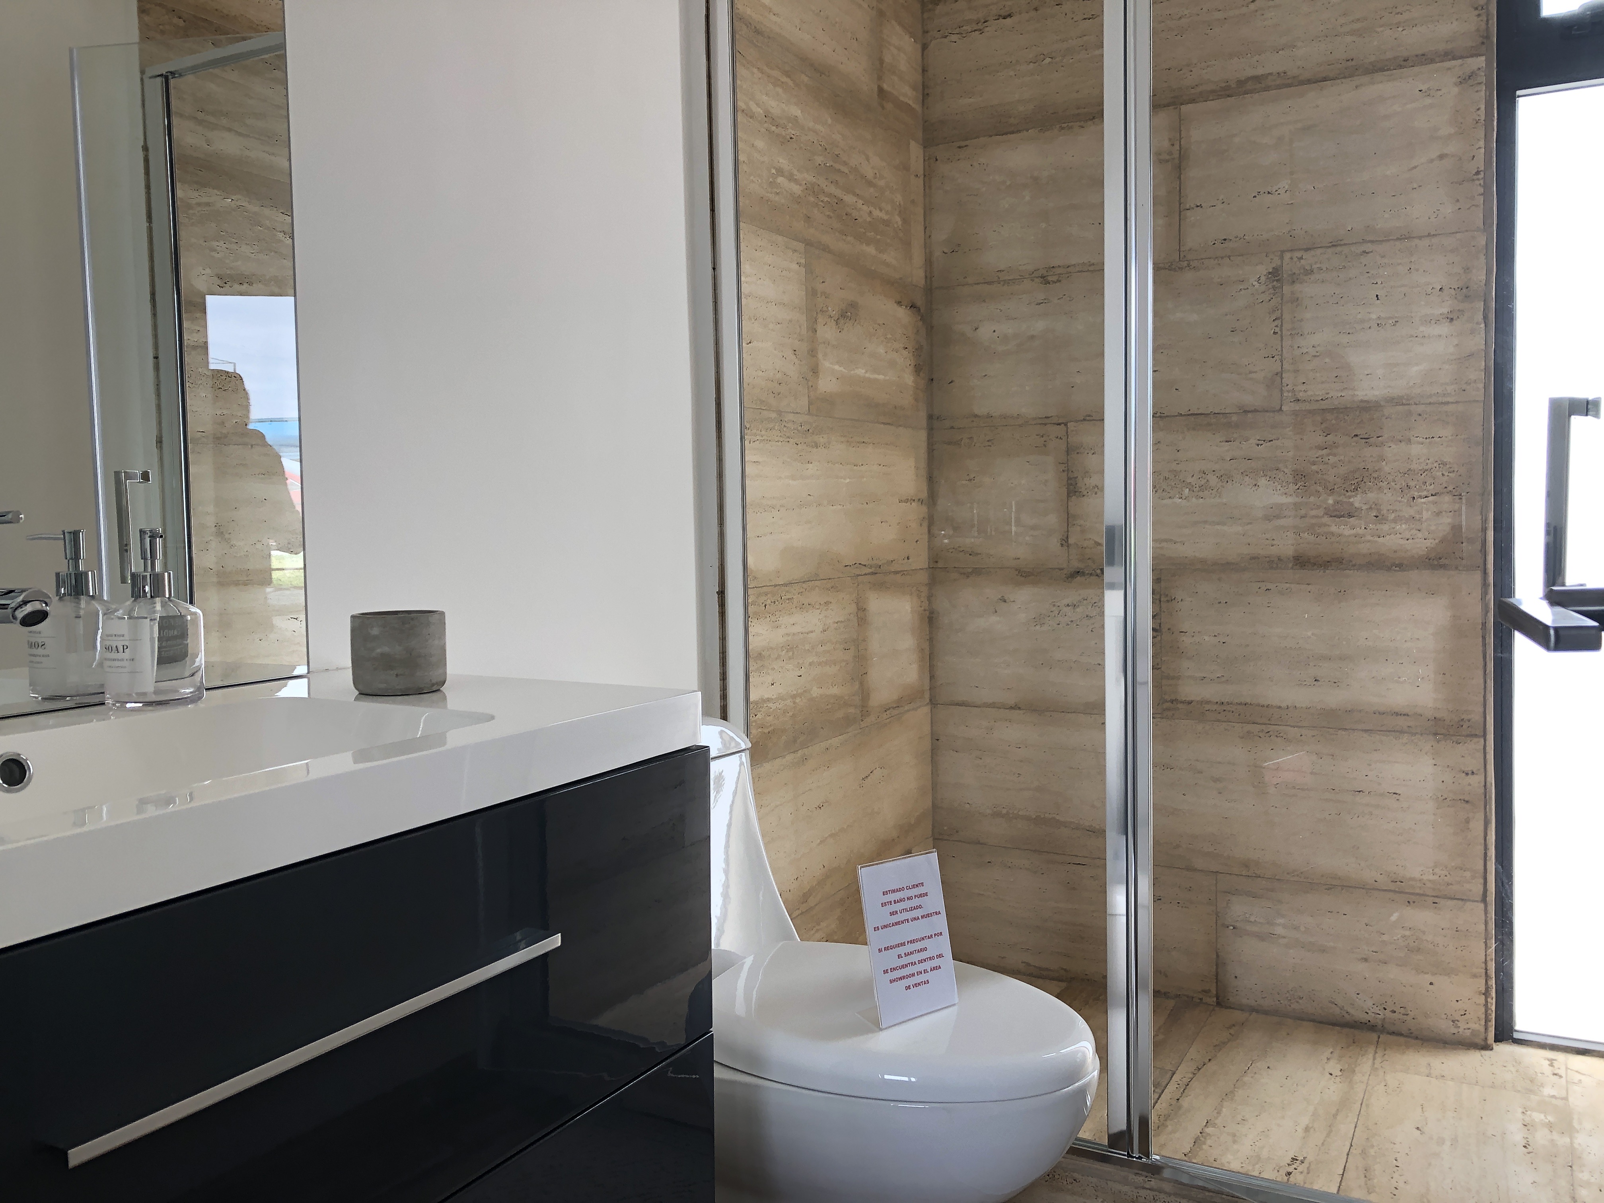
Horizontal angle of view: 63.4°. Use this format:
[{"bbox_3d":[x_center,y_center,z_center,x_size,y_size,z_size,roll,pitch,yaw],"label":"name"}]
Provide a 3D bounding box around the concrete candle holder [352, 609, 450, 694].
[{"bbox_3d":[-0.394,0.050,1.268,0.090,0.075,0.090,1,4,29],"label":"concrete candle holder"}]

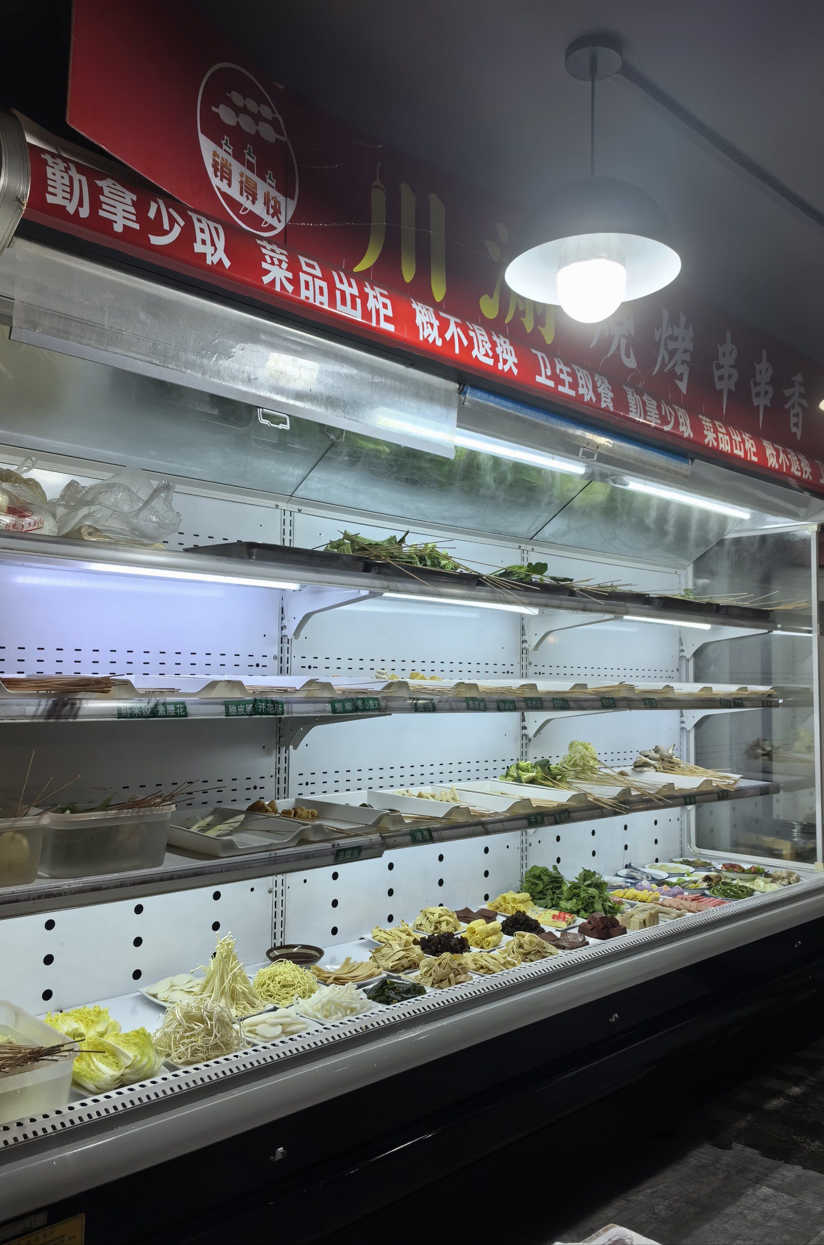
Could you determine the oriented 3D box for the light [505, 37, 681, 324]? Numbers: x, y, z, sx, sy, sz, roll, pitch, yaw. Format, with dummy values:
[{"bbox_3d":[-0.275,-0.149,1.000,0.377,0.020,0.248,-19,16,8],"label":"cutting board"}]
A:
[{"bbox_3d":[0.362,-0.883,1.947,0.345,0.555,0.345,1,-4,0],"label":"light"}]

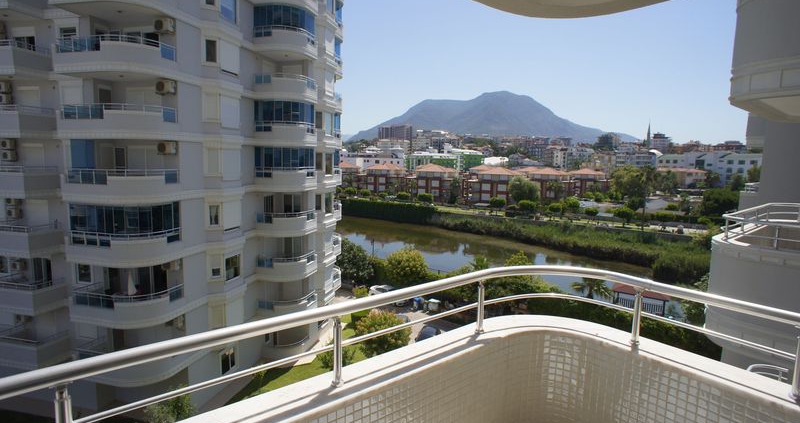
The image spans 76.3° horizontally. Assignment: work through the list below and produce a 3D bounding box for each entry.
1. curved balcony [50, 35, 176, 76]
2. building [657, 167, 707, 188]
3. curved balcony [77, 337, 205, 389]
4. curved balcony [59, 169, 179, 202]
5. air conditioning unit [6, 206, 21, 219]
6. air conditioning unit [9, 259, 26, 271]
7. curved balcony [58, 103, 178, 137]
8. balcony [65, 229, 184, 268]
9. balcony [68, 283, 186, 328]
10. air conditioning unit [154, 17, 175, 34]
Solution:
[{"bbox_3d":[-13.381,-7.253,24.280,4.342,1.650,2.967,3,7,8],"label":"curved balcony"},{"bbox_3d":[130.248,-15.357,235.000,20.000,9.000,14.000,4,7,20],"label":"building"},{"bbox_3d":[-13.563,7.516,25.645,4.520,1.520,2.950,2,6,12],"label":"curved balcony"},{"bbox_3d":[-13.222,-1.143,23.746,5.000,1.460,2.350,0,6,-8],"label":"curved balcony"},{"bbox_3d":[-21.123,0.109,27.828,0.800,0.560,0.320,3,7,13],"label":"air conditioning unit"},{"bbox_3d":[-21.186,3.045,28.167,0.800,0.560,0.320,3,7,13],"label":"air conditioning unit"},{"bbox_3d":[-13.415,-4.207,24.437,4.520,1.520,2.850,2,6,12],"label":"curved balcony"},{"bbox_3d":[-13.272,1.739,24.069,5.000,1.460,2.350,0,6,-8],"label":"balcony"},{"bbox_3d":[-13.526,4.583,25.343,4.520,1.520,2.850,2,6,12],"label":"balcony"},{"bbox_3d":[-11.643,-9.167,25.102,0.820,0.600,0.320,3,7,13],"label":"air conditioning unit"}]

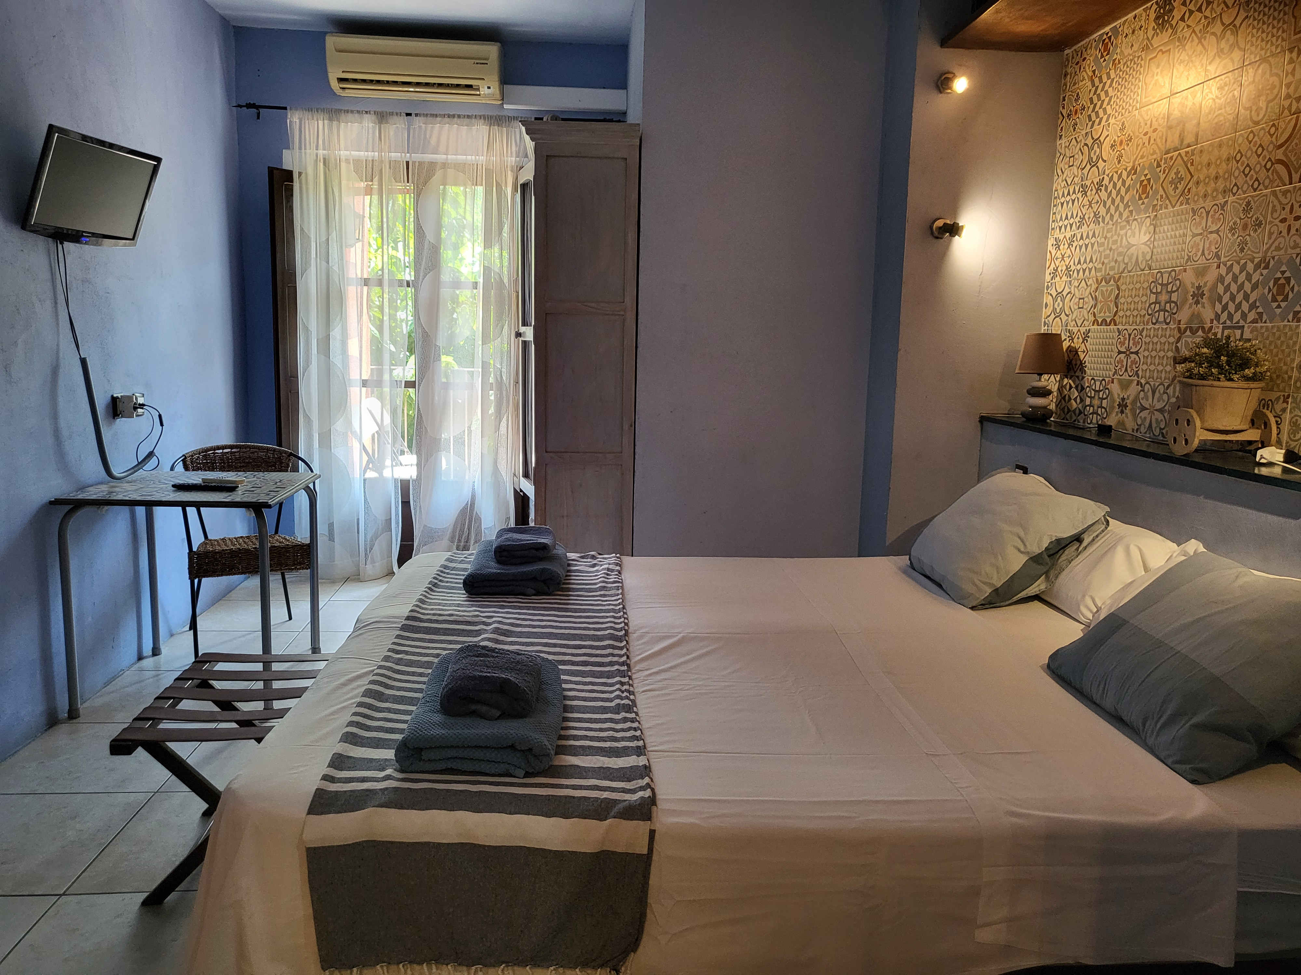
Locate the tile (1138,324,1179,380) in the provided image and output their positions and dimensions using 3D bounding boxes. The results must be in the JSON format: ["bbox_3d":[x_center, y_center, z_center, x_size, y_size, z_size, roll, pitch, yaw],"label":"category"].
[{"bbox_3d":[1.547,-0.406,2.968,0.010,0.167,0.166,1,9,-5],"label":"tile"}]

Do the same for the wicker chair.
[{"bbox_3d":[-1.678,0.234,4.015,0.560,0.775,0.560,-3,10,-26],"label":"wicker chair"}]

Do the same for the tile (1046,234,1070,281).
[{"bbox_3d":[1.427,-0.795,3.370,0.010,0.159,0.157,1,9,-4],"label":"tile"}]

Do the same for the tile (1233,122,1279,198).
[{"bbox_3d":[1.492,-0.809,2.417,0.010,0.159,0.157,1,9,-4],"label":"tile"}]

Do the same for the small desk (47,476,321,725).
[{"bbox_3d":[-1.580,0.347,3.467,0.664,0.724,0.677,1,9,-5],"label":"small desk"}]

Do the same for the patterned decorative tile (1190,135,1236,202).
[{"bbox_3d":[1.412,-0.790,2.441,0.012,0.150,0.150,1,9,-4],"label":"patterned decorative tile"}]

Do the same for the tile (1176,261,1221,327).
[{"bbox_3d":[1.565,-0.547,2.784,0.010,0.167,0.166,1,9,-5],"label":"tile"}]

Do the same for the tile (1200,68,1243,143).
[{"bbox_3d":[1.487,-0.992,2.547,0.010,0.159,0.157,1,9,-4],"label":"tile"}]

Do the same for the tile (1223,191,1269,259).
[{"bbox_3d":[1.417,-0.616,2.317,0.012,0.150,0.150,1,9,-4],"label":"tile"}]

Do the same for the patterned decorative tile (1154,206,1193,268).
[{"bbox_3d":[1.399,-0.663,2.613,0.012,0.150,0.150,1,9,-4],"label":"patterned decorative tile"}]

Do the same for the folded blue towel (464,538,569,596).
[{"bbox_3d":[-0.415,0.243,3.031,0.285,0.072,0.400,1,9,-4],"label":"folded blue towel"}]

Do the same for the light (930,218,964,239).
[{"bbox_3d":[1.039,-0.901,3.397,0.093,0.070,0.085,1,9,-4],"label":"light"}]

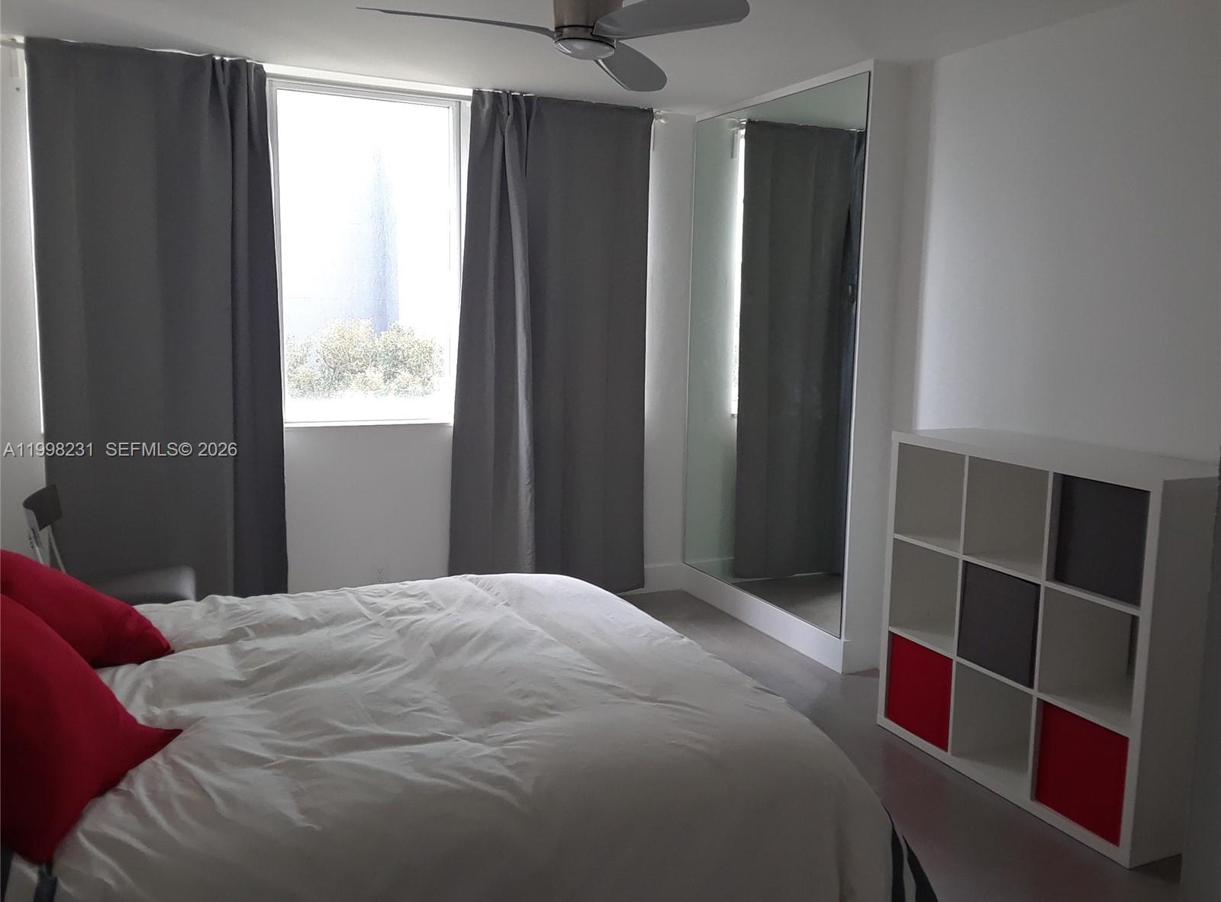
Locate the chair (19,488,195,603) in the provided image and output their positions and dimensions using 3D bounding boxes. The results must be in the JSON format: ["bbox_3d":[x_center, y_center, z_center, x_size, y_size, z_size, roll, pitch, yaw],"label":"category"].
[{"bbox_3d":[-1.888,0.558,4.049,0.535,0.782,0.455,-2,8,-19],"label":"chair"}]

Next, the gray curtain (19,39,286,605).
[{"bbox_3d":[-1.858,-0.384,4.416,0.950,2.450,0.119,-3,9,-26],"label":"gray curtain"}]

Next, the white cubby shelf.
[{"bbox_3d":[1.405,0.540,3.457,0.381,1.102,1.109,-2,9,-24],"label":"white cubby shelf"}]

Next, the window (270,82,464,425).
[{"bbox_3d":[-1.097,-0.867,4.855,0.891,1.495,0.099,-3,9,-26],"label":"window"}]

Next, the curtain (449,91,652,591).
[{"bbox_3d":[-0.271,-0.460,5.190,1.079,2.450,0.119,-3,9,-26],"label":"curtain"}]

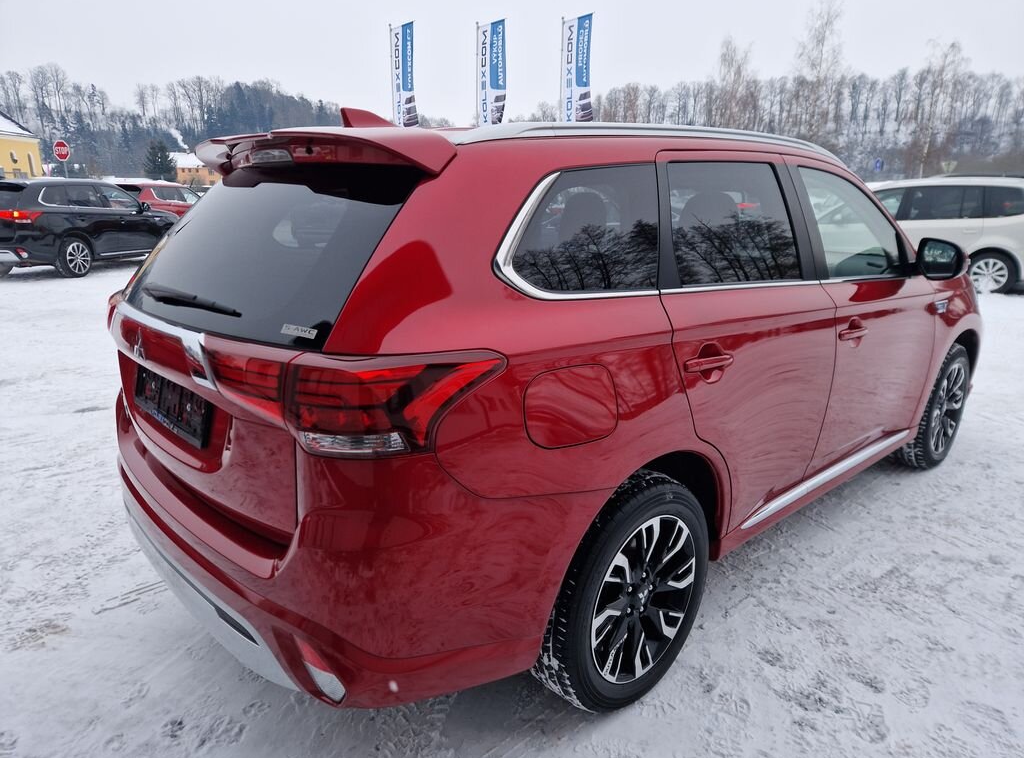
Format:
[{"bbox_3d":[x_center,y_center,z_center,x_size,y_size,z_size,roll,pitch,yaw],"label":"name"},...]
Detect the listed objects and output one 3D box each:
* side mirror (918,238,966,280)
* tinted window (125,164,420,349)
[{"bbox_3d":[1.754,-0.476,2.780,0.170,0.175,0.200,-13,19,-41],"label":"side mirror"},{"bbox_3d":[-0.730,-0.353,1.837,1.250,0.500,0.130,15,-23,46],"label":"tinted window"}]

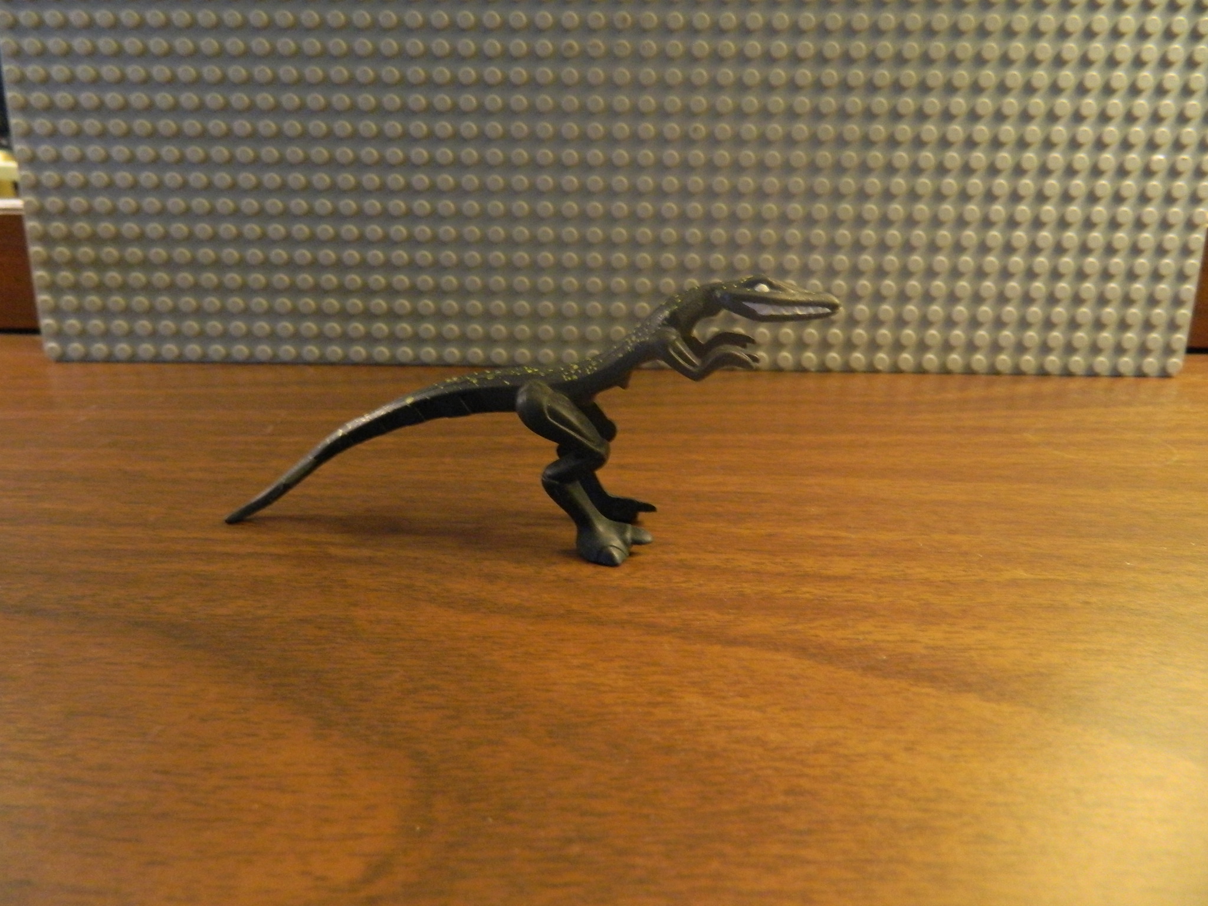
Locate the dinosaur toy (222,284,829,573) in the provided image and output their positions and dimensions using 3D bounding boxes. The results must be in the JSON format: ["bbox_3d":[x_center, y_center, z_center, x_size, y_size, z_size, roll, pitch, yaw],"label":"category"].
[{"bbox_3d":[-0.016,-0.008,0.154,0.111,0.050,0.021,2,19,6],"label":"dinosaur toy"}]

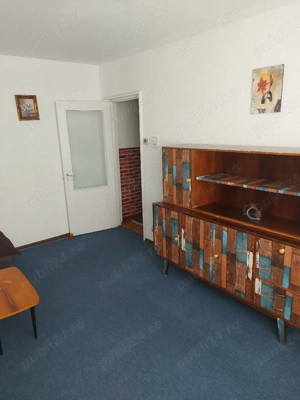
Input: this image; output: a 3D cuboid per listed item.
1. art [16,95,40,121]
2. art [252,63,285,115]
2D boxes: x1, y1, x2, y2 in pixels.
[{"bbox_3d":[-1.587,-1.190,3.585,0.265,0.308,0.030,-14,20,-38],"label":"art"},{"bbox_3d":[0.967,-0.904,2.293,0.025,0.353,0.265,-14,20,-38],"label":"art"}]

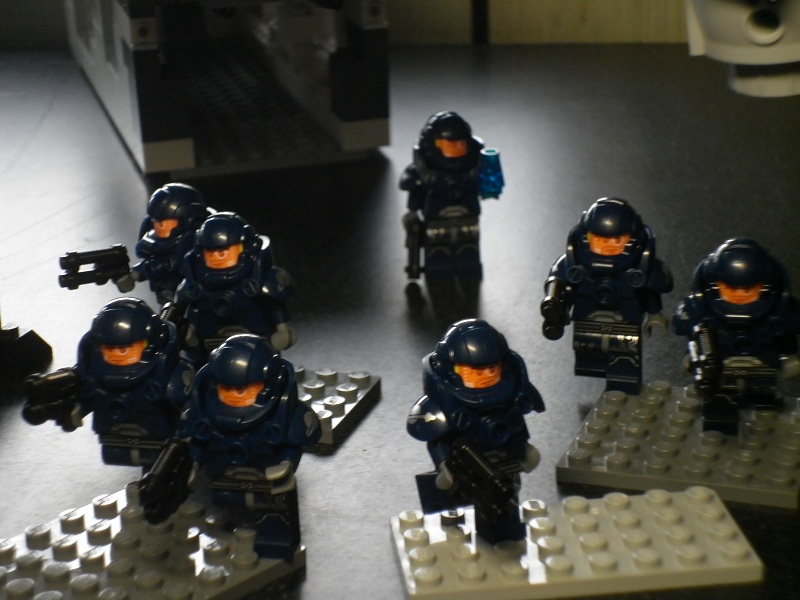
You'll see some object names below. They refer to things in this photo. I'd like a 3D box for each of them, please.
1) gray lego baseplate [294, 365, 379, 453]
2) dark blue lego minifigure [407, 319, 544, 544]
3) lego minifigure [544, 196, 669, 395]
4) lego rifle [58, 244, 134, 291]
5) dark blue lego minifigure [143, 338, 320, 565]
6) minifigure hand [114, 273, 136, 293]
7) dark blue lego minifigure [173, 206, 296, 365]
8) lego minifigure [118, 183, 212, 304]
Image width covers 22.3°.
[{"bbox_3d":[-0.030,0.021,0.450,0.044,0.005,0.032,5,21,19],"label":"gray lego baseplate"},{"bbox_3d":[0.014,0.024,0.375,0.026,0.043,0.021,-11,22,-25],"label":"dark blue lego minifigure"},{"bbox_3d":[0.044,0.001,0.432,0.027,0.043,0.028,4,20,17],"label":"lego minifigure"},{"bbox_3d":[-0.071,-0.007,0.473,0.017,0.011,0.004,-10,21,-22],"label":"lego rifle"},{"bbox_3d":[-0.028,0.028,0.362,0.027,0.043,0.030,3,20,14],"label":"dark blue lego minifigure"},{"bbox_3d":[-0.063,-0.004,0.464,0.005,0.005,0.004,-17,25,-37],"label":"minifigure hand"},{"bbox_3d":[-0.036,0.002,0.440,0.026,0.043,0.020,5,21,18],"label":"dark blue lego minifigure"},{"bbox_3d":[-0.051,-0.006,0.463,0.022,0.043,0.026,-17,25,-37],"label":"lego minifigure"}]

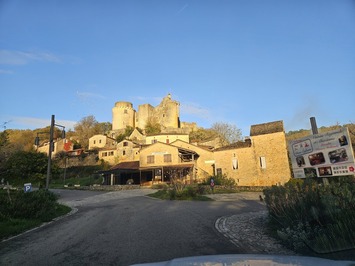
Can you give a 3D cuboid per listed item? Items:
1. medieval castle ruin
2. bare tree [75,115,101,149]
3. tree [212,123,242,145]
[{"bbox_3d":[-14.230,-10.760,144.910,48.500,21.500,27.000,1,-12,-6],"label":"medieval castle ruin"},{"bbox_3d":[-32.550,0.040,86.050,9.000,12.500,9.000,2,-12,-11],"label":"bare tree"},{"bbox_3d":[13.120,1.450,64.670,8.500,8.300,8.000,-2,-12,6],"label":"tree"}]

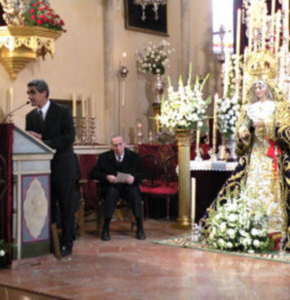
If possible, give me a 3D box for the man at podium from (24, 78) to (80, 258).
[{"bbox_3d":[-0.910,0.155,6.420,0.520,1.730,0.540,0,0,-39],"label":"man at podium"}]

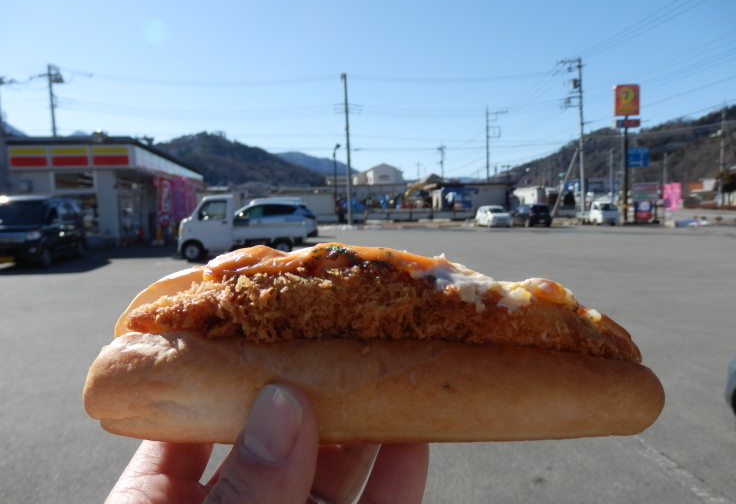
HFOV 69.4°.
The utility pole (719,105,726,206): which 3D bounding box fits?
[{"bbox_3d":[39.274,-10.657,59.000,0.380,11.400,0.380,-2,5,0],"label":"utility pole"}]

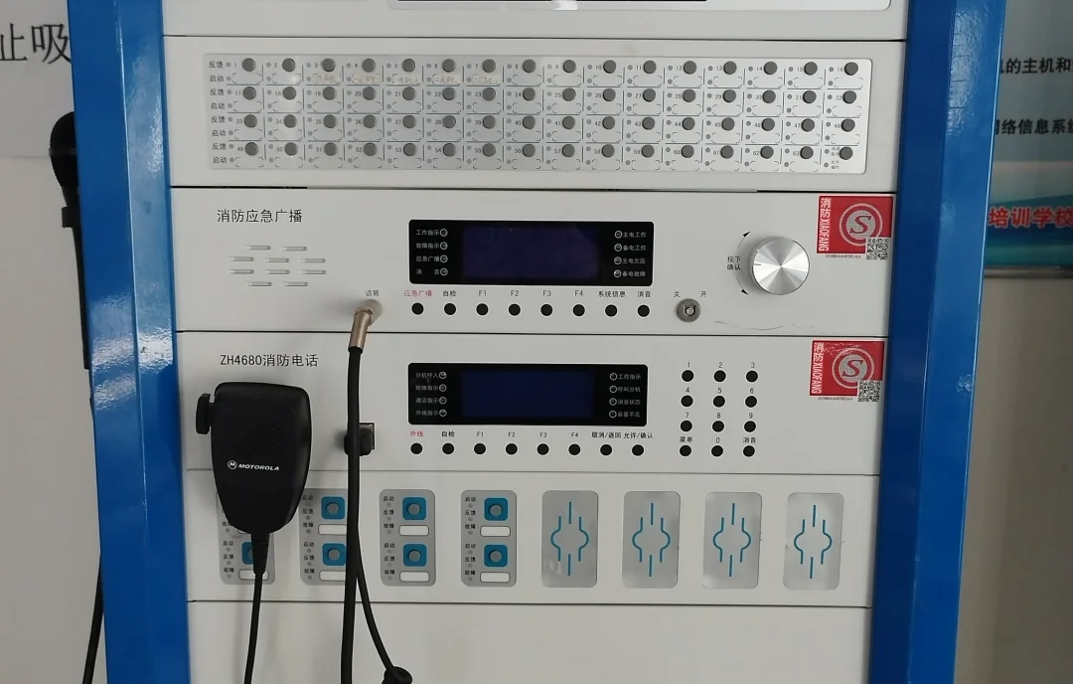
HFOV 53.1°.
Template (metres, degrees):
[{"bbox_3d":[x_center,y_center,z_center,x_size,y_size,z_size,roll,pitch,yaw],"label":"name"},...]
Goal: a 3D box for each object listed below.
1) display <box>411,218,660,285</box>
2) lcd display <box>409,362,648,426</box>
[{"bbox_3d":[-0.003,-0.055,0.663,0.150,0.040,0.010,0,9,0],"label":"display"},{"bbox_3d":[-0.005,0.033,0.677,0.150,0.040,0.010,0,9,0],"label":"lcd display"}]

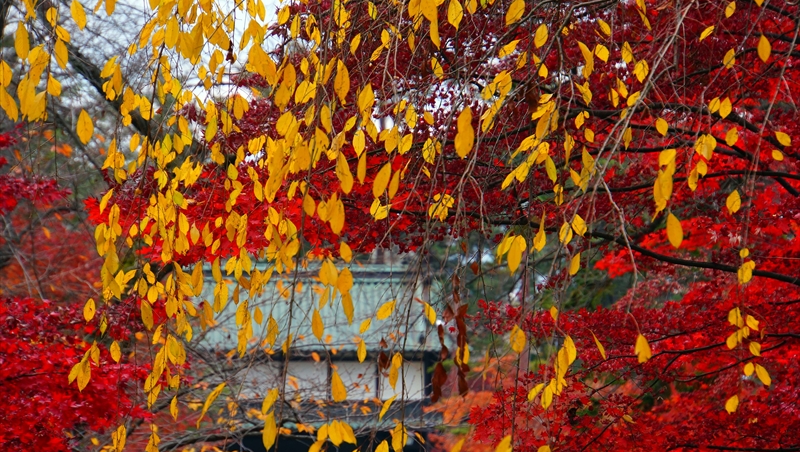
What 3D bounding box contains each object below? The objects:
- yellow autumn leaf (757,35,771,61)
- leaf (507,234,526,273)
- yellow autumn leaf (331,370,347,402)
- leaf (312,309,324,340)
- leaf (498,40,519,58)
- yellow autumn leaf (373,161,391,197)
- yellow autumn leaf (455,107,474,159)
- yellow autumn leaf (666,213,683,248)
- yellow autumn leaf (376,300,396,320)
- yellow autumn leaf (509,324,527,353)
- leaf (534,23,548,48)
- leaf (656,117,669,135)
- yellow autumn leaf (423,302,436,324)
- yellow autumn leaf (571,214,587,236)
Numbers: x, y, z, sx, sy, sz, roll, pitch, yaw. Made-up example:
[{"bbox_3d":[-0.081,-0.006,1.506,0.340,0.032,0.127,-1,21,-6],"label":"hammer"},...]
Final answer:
[{"bbox_3d":[0.885,-0.432,12.965,0.034,0.070,0.013,-6,0,4],"label":"yellow autumn leaf"},{"bbox_3d":[0.253,0.061,11.715,0.035,0.085,0.013,6,0,1],"label":"leaf"},{"bbox_3d":[-0.145,0.374,12.410,0.035,0.076,0.013,-9,0,-1],"label":"yellow autumn leaf"},{"bbox_3d":[-0.189,0.228,12.263,0.032,0.078,0.013,-7,0,-1],"label":"leaf"},{"bbox_3d":[0.271,-0.436,13.111,0.069,0.028,0.013,-40,1,0],"label":"leaf"},{"bbox_3d":[-0.037,-0.091,10.611,0.028,0.076,0.016,20,-3,0],"label":"yellow autumn leaf"},{"bbox_3d":[0.125,-0.181,10.304,0.037,0.101,0.025,3,-3,0],"label":"yellow autumn leaf"},{"bbox_3d":[0.552,0.009,10.726,0.030,0.072,0.016,-11,-3,0],"label":"yellow autumn leaf"},{"bbox_3d":[-0.033,0.207,13.081,0.034,0.069,0.013,45,0,1],"label":"yellow autumn leaf"},{"bbox_3d":[0.247,0.236,11.200,0.033,0.061,0.016,-7,-3,0],"label":"yellow autumn leaf"},{"bbox_3d":[0.309,-0.416,11.632,0.027,0.052,0.016,11,-3,0],"label":"leaf"},{"bbox_3d":[0.719,-0.270,14.607,0.031,0.056,0.013,-24,0,3],"label":"leaf"},{"bbox_3d":[0.065,0.194,11.783,0.021,0.050,0.016,-20,-3,0],"label":"yellow autumn leaf"},{"bbox_3d":[0.463,-0.001,13.646,0.032,0.064,0.013,-17,0,2],"label":"yellow autumn leaf"}]

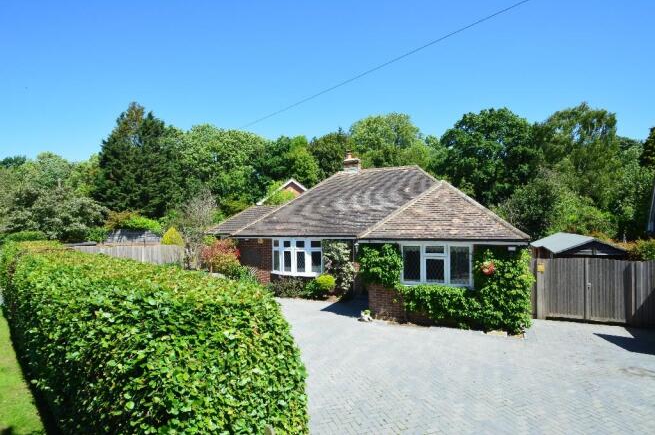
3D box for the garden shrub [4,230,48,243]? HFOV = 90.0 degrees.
[{"bbox_3d":[-21.203,1.991,22.939,3.229,2.300,2.400,0,-2,0],"label":"garden shrub"}]

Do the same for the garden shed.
[{"bbox_3d":[10.500,2.040,13.830,2.500,2.460,4.000,-1,-2,24],"label":"garden shed"}]

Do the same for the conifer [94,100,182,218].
[{"bbox_3d":[-16.929,-3.270,29.653,8.104,14.346,8.104,0,-2,0],"label":"conifer"}]

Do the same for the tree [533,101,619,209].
[{"bbox_3d":[24.038,-3.584,31.667,8.269,15.134,8.269,0,-2,0],"label":"tree"}]

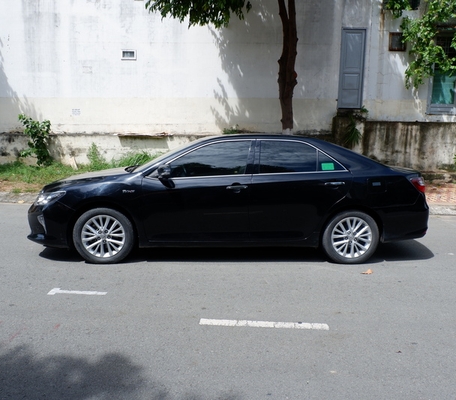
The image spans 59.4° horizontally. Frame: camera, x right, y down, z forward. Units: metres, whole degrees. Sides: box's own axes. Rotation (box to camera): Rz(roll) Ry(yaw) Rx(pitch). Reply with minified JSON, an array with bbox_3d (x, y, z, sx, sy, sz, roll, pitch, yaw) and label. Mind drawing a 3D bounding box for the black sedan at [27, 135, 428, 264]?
[{"bbox_3d":[0.013,-0.134,5.253,4.840,1.470,1.830,1,8,-4],"label":"black sedan"}]

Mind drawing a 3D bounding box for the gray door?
[{"bbox_3d":[3.475,-3.684,11.275,0.687,2.159,0.100,1,8,1],"label":"gray door"}]

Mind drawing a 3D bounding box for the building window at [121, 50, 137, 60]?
[{"bbox_3d":[-2.803,-4.096,11.336,0.442,0.286,0.100,1,8,1],"label":"building window"}]

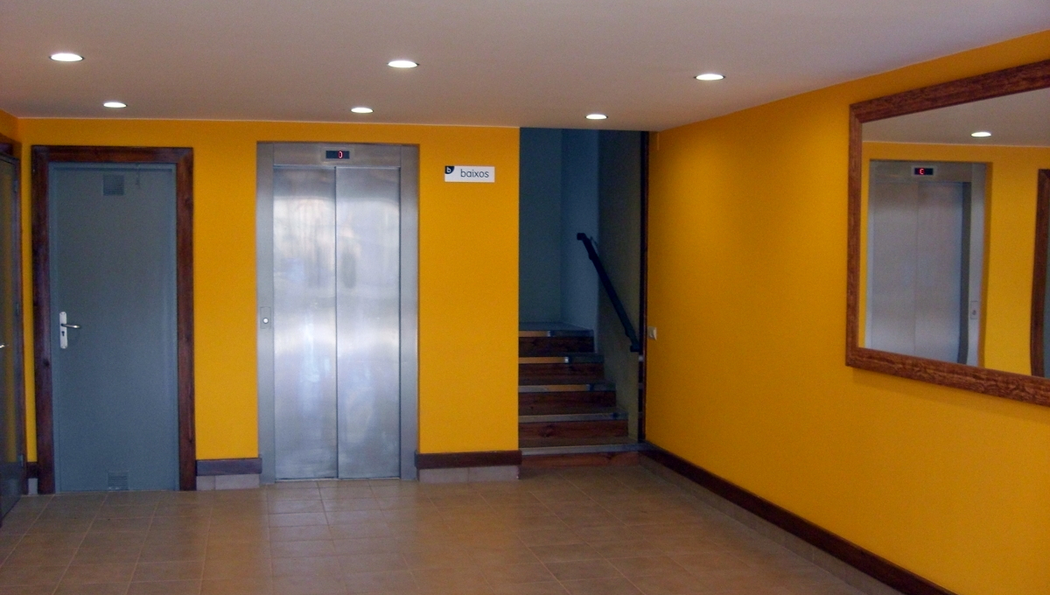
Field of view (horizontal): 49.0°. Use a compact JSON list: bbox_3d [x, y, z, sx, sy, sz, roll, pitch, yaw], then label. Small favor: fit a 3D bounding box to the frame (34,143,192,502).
[{"bbox_3d":[-2.462,0.138,6.945,0.915,2.077,0.100,0,3,-13],"label":"frame"}]

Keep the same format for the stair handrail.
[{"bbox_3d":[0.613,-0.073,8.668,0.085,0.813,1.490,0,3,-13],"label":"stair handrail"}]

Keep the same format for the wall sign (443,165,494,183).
[{"bbox_3d":[-0.350,-0.784,7.351,0.323,0.099,0.015,0,3,-13],"label":"wall sign"}]

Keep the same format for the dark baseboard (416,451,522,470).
[{"bbox_3d":[-0.359,1.046,7.442,0.696,0.101,0.025,0,3,-13],"label":"dark baseboard"}]

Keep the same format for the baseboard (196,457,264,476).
[{"bbox_3d":[-1.823,1.046,7.109,0.390,0.098,0.025,0,3,-13],"label":"baseboard"}]

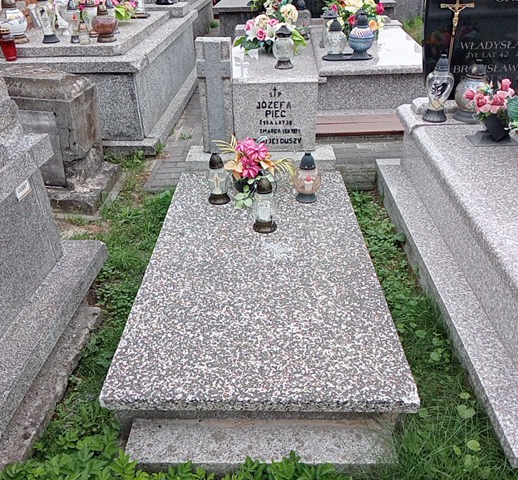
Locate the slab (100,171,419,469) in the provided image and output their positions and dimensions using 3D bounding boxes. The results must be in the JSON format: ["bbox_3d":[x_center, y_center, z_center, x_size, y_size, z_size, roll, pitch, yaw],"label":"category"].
[{"bbox_3d":[0.007,0.141,2.145,0.880,0.190,1.782,1,29,0],"label":"slab"}]

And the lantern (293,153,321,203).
[{"bbox_3d":[0.240,-0.309,2.516,0.128,0.237,0.128,1,29,0],"label":"lantern"}]

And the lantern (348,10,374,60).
[{"bbox_3d":[0.789,-1.599,4.025,0.205,0.330,0.205,0,31,0],"label":"lantern"}]

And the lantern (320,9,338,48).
[{"bbox_3d":[0.637,-1.885,4.594,0.155,0.301,0.155,1,29,0],"label":"lantern"}]

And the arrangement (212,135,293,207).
[{"bbox_3d":[-0.020,-0.337,2.424,0.390,0.280,0.320,0,31,0],"label":"arrangement"}]

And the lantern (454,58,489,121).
[{"bbox_3d":[1.187,-0.841,2.905,0.195,0.320,0.195,0,31,0],"label":"lantern"}]

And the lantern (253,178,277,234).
[{"bbox_3d":[0.029,-0.153,2.225,0.106,0.244,0.106,1,29,0],"label":"lantern"}]

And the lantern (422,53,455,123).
[{"bbox_3d":[0.934,-0.786,2.663,0.138,0.320,0.118,4,30,6],"label":"lantern"}]

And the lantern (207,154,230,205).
[{"bbox_3d":[-0.192,-0.299,2.482,0.106,0.242,0.106,1,29,0],"label":"lantern"}]

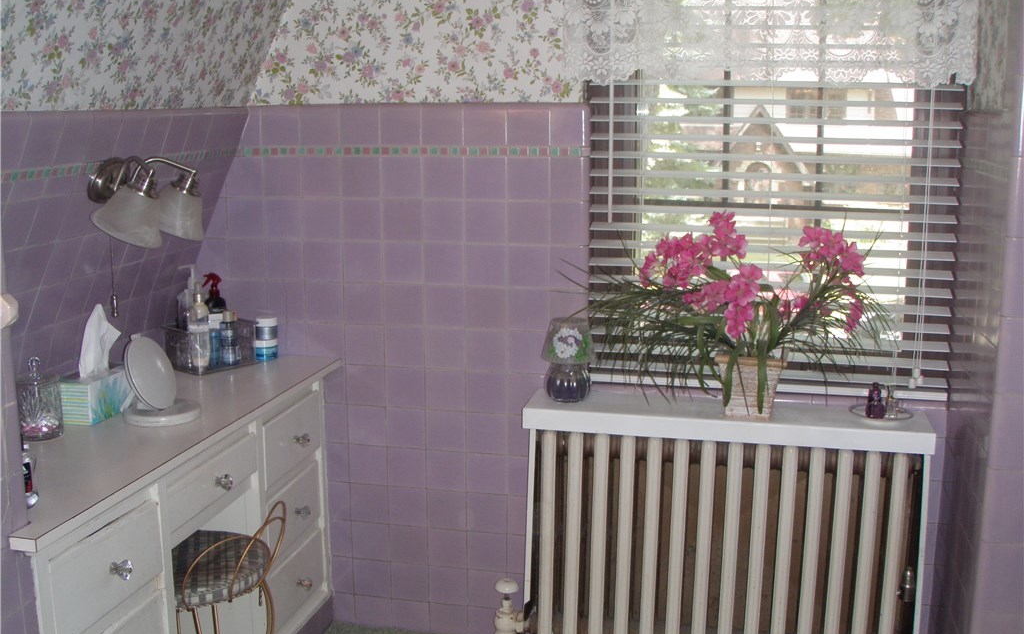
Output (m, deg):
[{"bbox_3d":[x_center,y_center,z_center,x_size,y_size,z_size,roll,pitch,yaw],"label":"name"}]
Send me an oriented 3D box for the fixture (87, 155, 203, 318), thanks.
[{"bbox_3d":[-0.813,-0.174,2.436,0.202,0.362,0.325,14,13,11],"label":"fixture"}]

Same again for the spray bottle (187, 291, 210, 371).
[{"bbox_3d":[-0.798,0.029,2.871,0.055,0.200,0.053,-3,11,-16],"label":"spray bottle"}]

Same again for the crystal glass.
[{"bbox_3d":[-0.964,0.161,2.282,0.098,0.160,0.098,-5,11,-23],"label":"crystal glass"}]

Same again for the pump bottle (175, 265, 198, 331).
[{"bbox_3d":[-0.840,-0.009,2.937,0.066,0.251,0.058,-2,11,-11],"label":"pump bottle"}]

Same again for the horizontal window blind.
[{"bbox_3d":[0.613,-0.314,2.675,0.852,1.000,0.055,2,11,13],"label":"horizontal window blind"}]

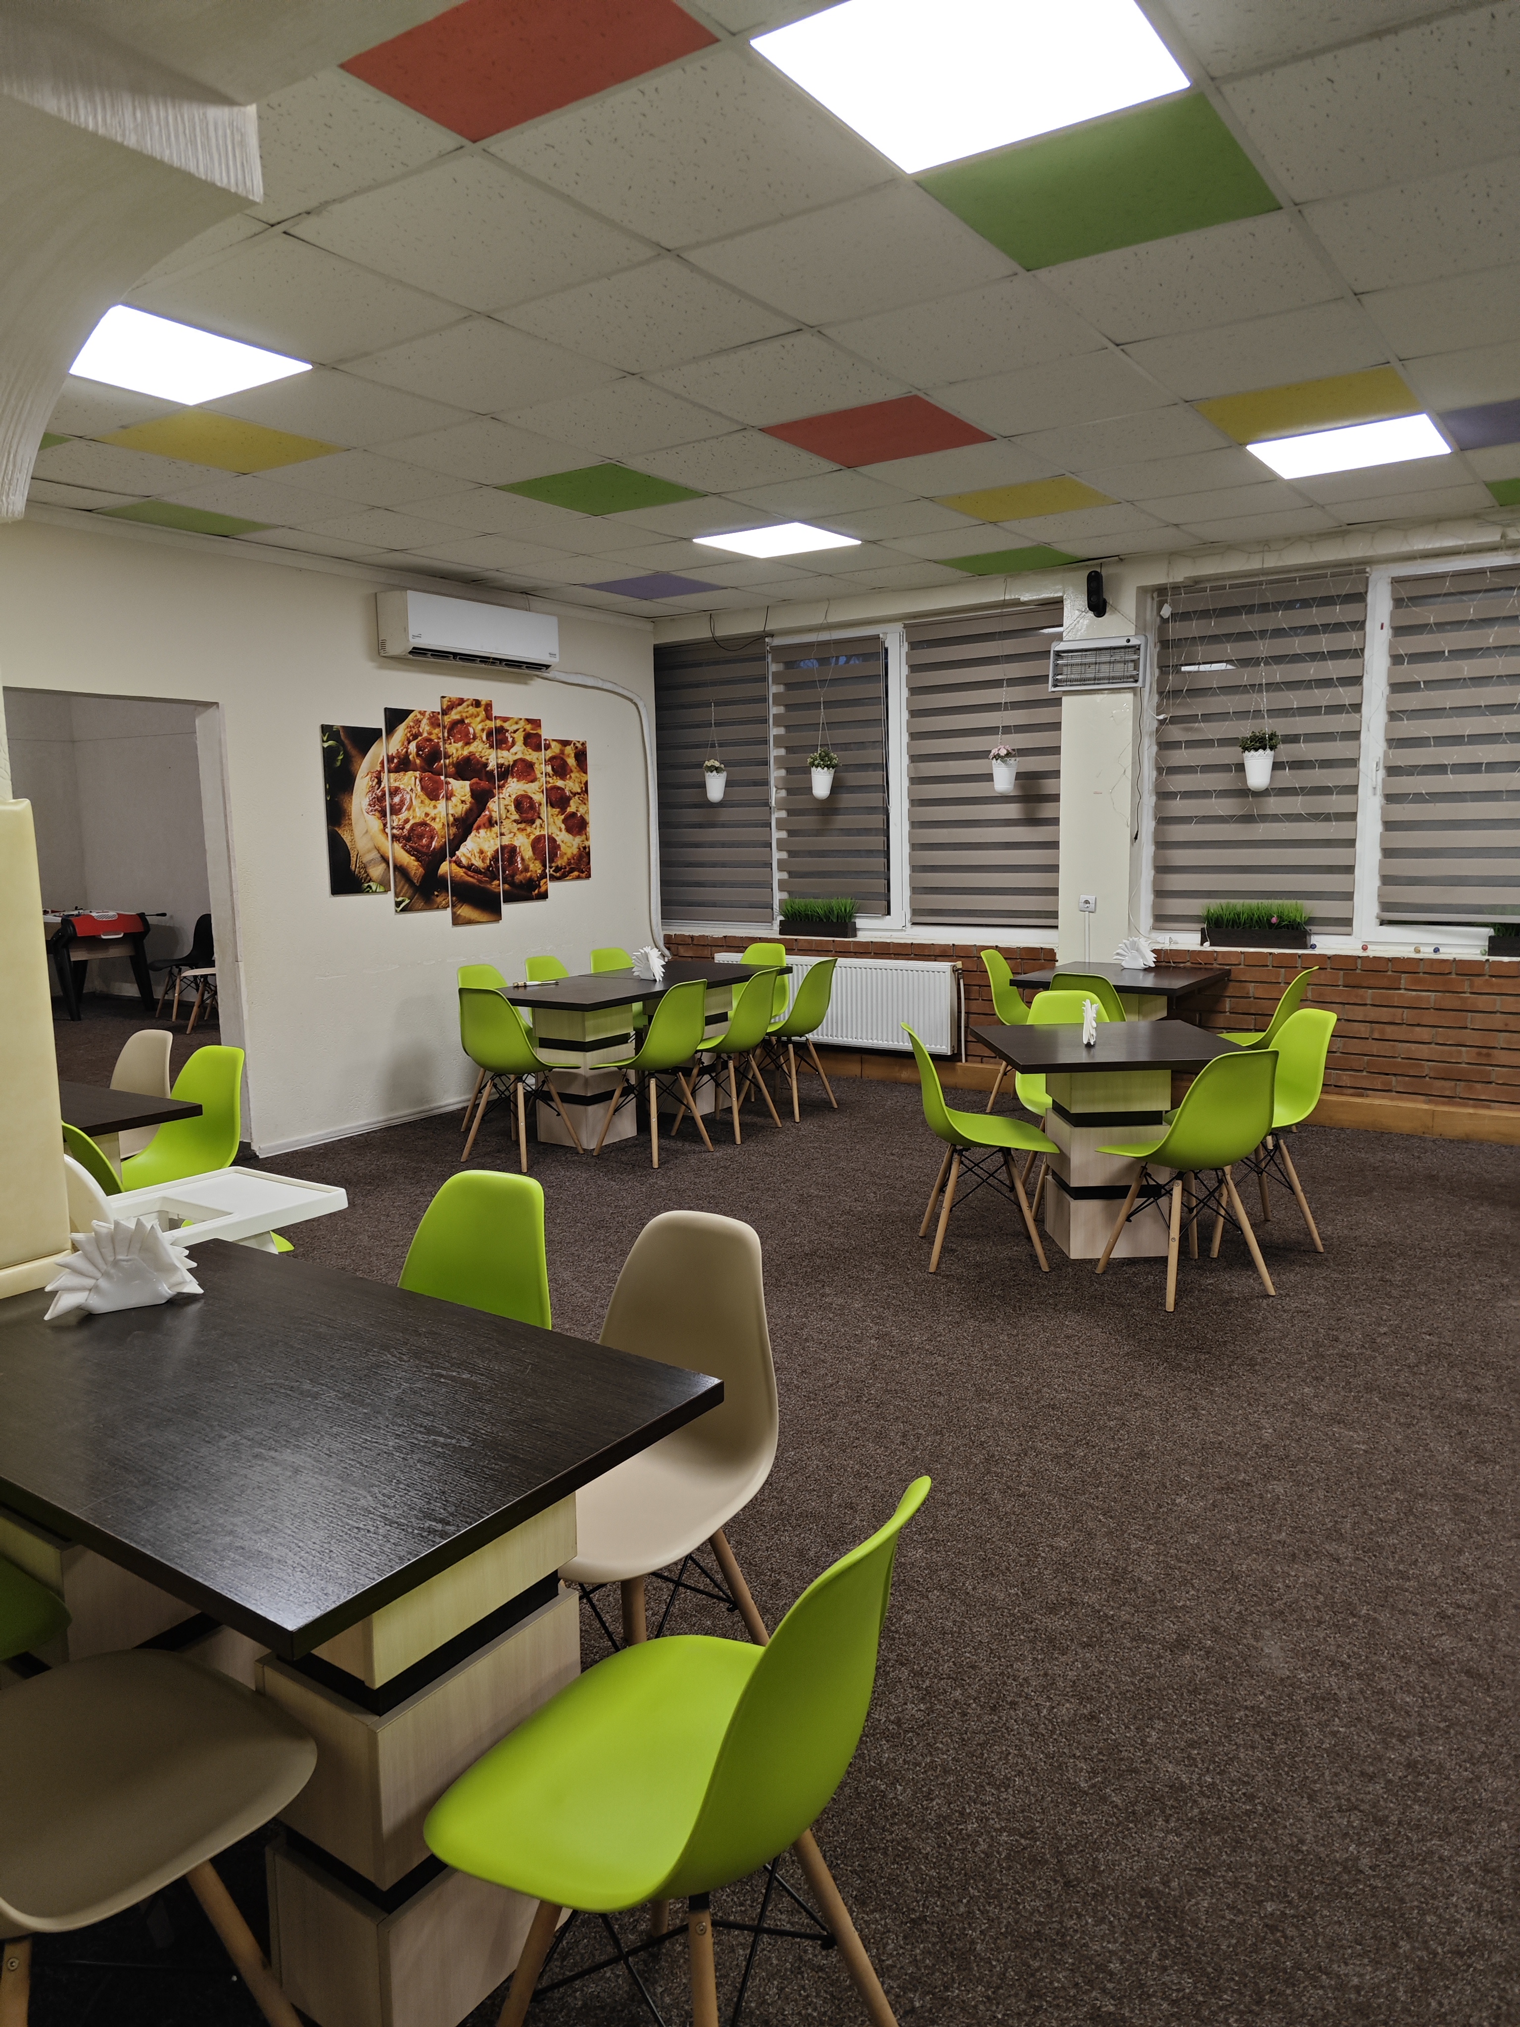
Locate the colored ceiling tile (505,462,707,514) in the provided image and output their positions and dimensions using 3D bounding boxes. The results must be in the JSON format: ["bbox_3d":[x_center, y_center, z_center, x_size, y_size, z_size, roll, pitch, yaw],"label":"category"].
[{"bbox_3d":[-0.593,-1.985,5.102,0.595,0.020,0.595,4,9,34],"label":"colored ceiling tile"}]

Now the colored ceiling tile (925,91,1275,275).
[{"bbox_3d":[0.711,-1.689,2.764,0.585,0.018,0.585,4,10,34],"label":"colored ceiling tile"}]

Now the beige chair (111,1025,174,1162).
[{"bbox_3d":[-2.256,0.488,4.573,0.450,0.805,0.520,4,9,30],"label":"beige chair"}]

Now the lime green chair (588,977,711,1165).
[{"bbox_3d":[-0.486,0.233,6.071,0.500,0.800,0.460,4,9,31],"label":"lime green chair"}]

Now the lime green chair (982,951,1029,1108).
[{"bbox_3d":[1.419,0.092,7.013,0.510,0.805,0.455,3,9,29],"label":"lime green chair"}]

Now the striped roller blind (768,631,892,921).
[{"bbox_3d":[0.391,-1.364,7.877,0.780,1.580,0.060,4,10,34],"label":"striped roller blind"}]

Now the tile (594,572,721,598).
[{"bbox_3d":[-0.562,-2.296,7.246,0.595,0.018,0.595,4,10,34],"label":"tile"}]

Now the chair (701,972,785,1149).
[{"bbox_3d":[-0.159,0.176,6.525,0.520,0.805,0.450,5,10,36],"label":"chair"}]

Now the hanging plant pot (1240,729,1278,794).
[{"bbox_3d":[2.337,-1.178,6.295,0.187,0.285,0.187,4,10,34],"label":"hanging plant pot"}]

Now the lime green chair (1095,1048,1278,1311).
[{"bbox_3d":[1.354,0.466,4.221,0.455,0.800,0.515,-4,9,-19],"label":"lime green chair"}]

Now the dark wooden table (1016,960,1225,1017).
[{"bbox_3d":[1.720,0.180,6.443,0.800,0.730,0.820,4,10,34],"label":"dark wooden table"}]

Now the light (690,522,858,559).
[{"bbox_3d":[0.086,-2.126,6.057,0.595,0.025,0.595,4,9,34],"label":"light"}]

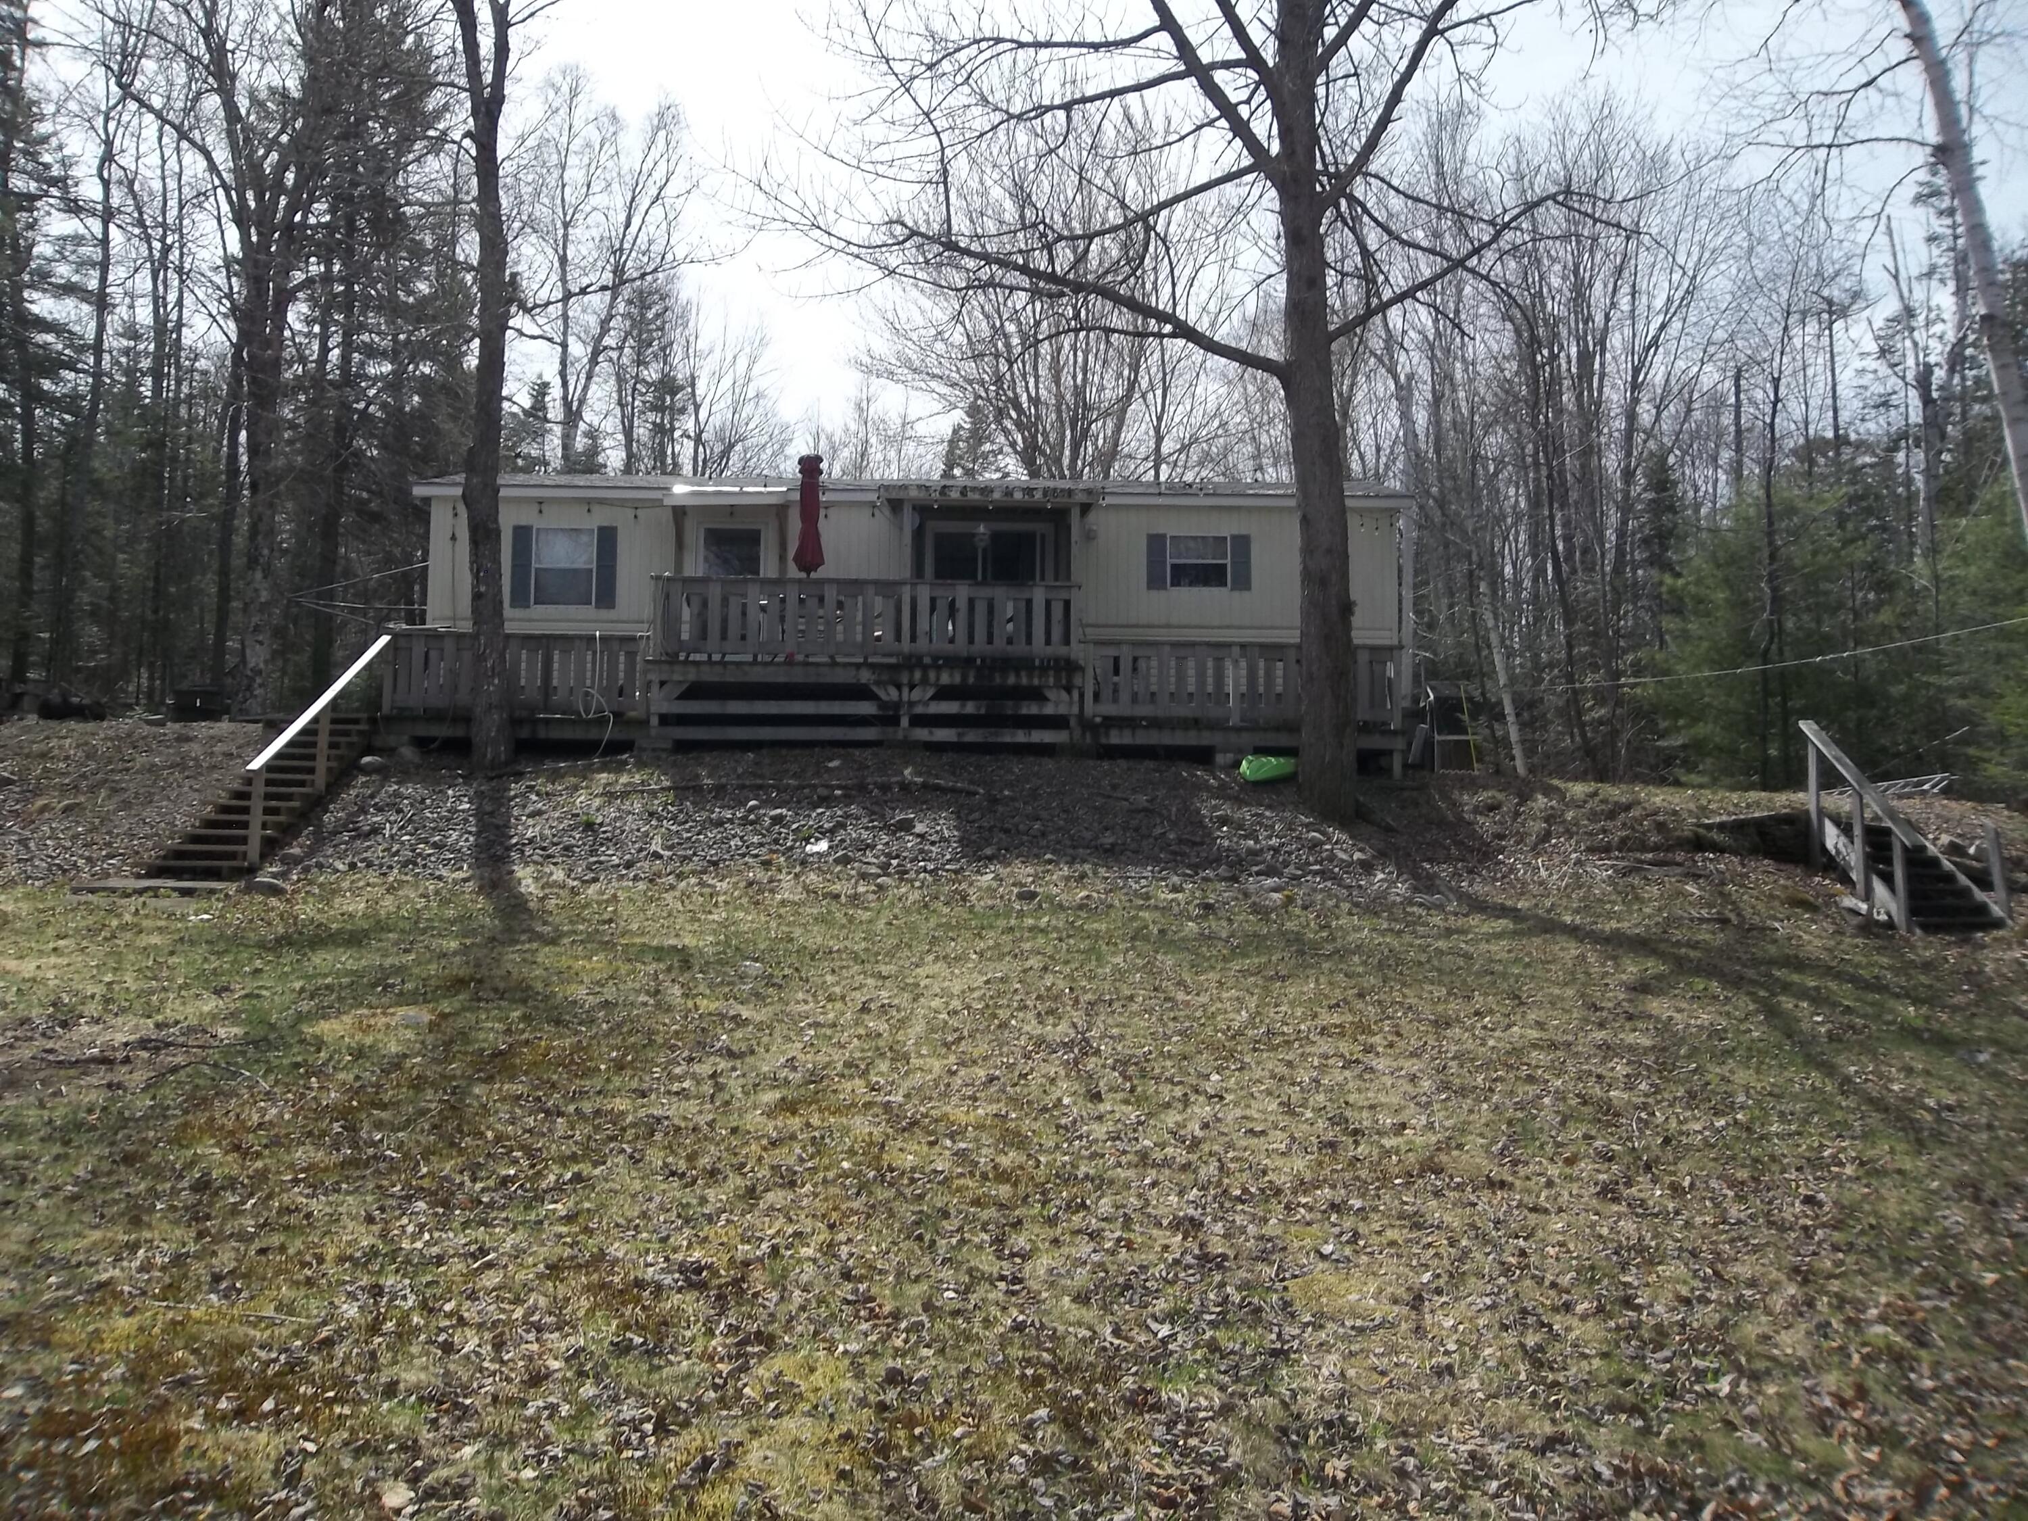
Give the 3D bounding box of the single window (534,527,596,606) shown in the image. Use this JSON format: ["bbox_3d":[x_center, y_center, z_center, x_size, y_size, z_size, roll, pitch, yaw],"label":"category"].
[{"bbox_3d":[-6.372,-2.752,22.447,0.915,1.155,0.090,1,-4,-1],"label":"single window"}]

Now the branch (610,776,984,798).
[{"bbox_3d":[-2.526,0.296,18.442,4.481,0.185,0.340,1,-4,-1],"label":"branch"}]

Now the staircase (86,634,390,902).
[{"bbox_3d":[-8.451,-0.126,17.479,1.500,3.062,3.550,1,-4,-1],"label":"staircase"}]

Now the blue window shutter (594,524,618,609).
[{"bbox_3d":[-5.506,-2.605,21.350,0.300,1.140,0.050,1,-4,-2],"label":"blue window shutter"}]

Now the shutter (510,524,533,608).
[{"bbox_3d":[-6.977,-2.735,22.410,0.320,1.192,0.040,1,-4,-1],"label":"shutter"}]

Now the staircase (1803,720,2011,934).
[{"bbox_3d":[8.471,0.582,15.212,1.050,2.080,2.200,1,-4,-2],"label":"staircase"}]

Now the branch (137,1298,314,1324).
[{"bbox_3d":[-2.207,1.541,4.430,0.530,0.035,0.060,-1,-4,14],"label":"branch"}]

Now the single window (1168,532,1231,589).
[{"bbox_3d":[2.634,-2.835,22.547,0.898,0.789,0.090,1,-4,-1],"label":"single window"}]

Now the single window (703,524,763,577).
[{"bbox_3d":[-3.824,-2.814,21.450,0.830,0.740,0.080,1,-4,-2],"label":"single window"}]

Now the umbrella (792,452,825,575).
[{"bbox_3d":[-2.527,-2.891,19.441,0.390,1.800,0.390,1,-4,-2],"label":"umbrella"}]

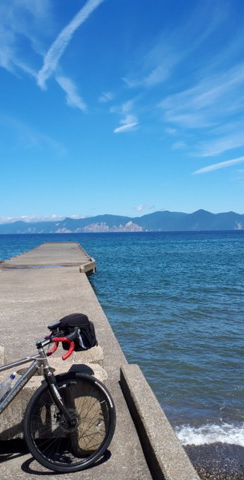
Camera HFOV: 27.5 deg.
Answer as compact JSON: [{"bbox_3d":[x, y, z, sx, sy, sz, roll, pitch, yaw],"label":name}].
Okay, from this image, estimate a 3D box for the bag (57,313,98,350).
[{"bbox_3d":[-0.320,0.663,3.579,0.190,0.230,0.250,-14,-4,-22],"label":"bag"}]

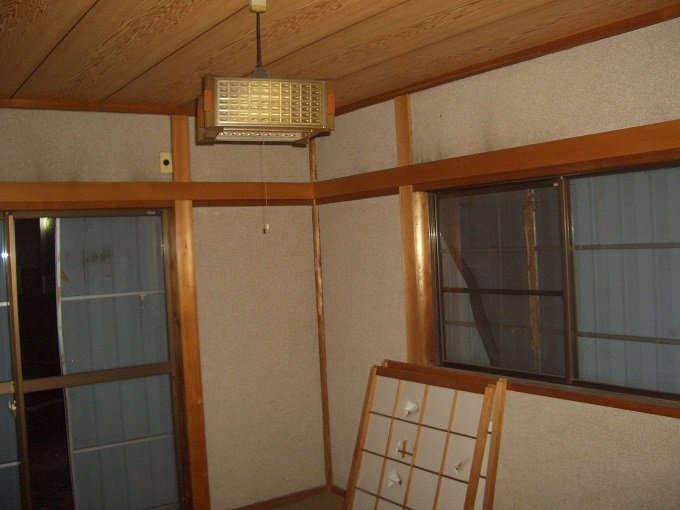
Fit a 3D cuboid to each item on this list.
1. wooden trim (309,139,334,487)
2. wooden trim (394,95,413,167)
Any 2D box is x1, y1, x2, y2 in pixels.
[{"bbox_3d":[-0.116,0.300,4.250,0.032,2.250,0.032,-4,1,-37],"label":"wooden trim"},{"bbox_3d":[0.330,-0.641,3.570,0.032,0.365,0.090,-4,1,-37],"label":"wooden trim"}]

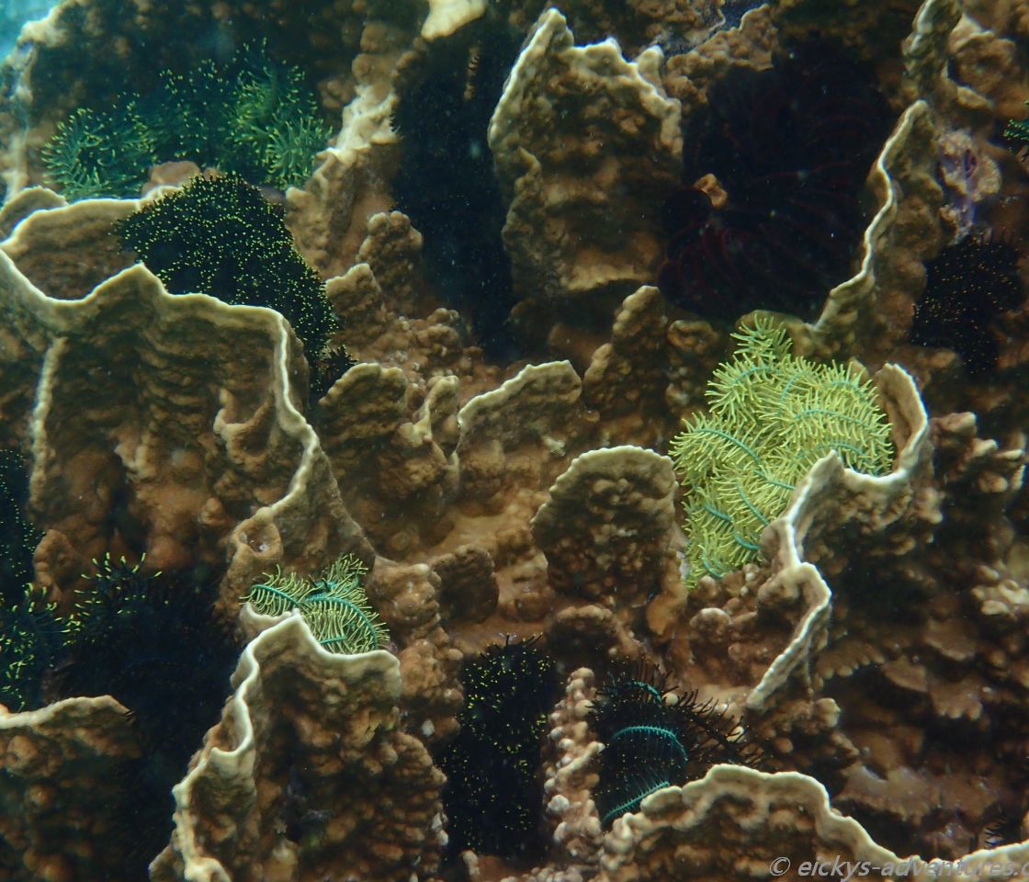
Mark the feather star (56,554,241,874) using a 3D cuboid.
[{"bbox_3d":[-0.242,0.180,2.250,0.123,0.182,0.111,0,24,0],"label":"feather star"}]

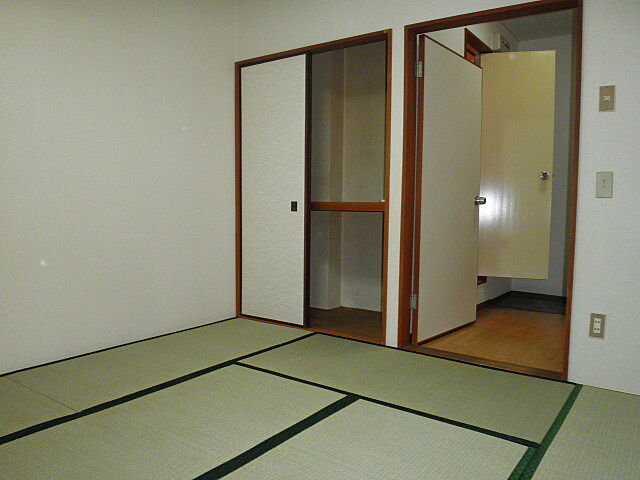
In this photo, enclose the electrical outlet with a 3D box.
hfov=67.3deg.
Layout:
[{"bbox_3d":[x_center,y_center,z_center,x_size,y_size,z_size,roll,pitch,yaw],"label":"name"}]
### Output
[{"bbox_3d":[1.398,0.433,2.424,0.070,0.120,0.012,3,5,36],"label":"electrical outlet"}]

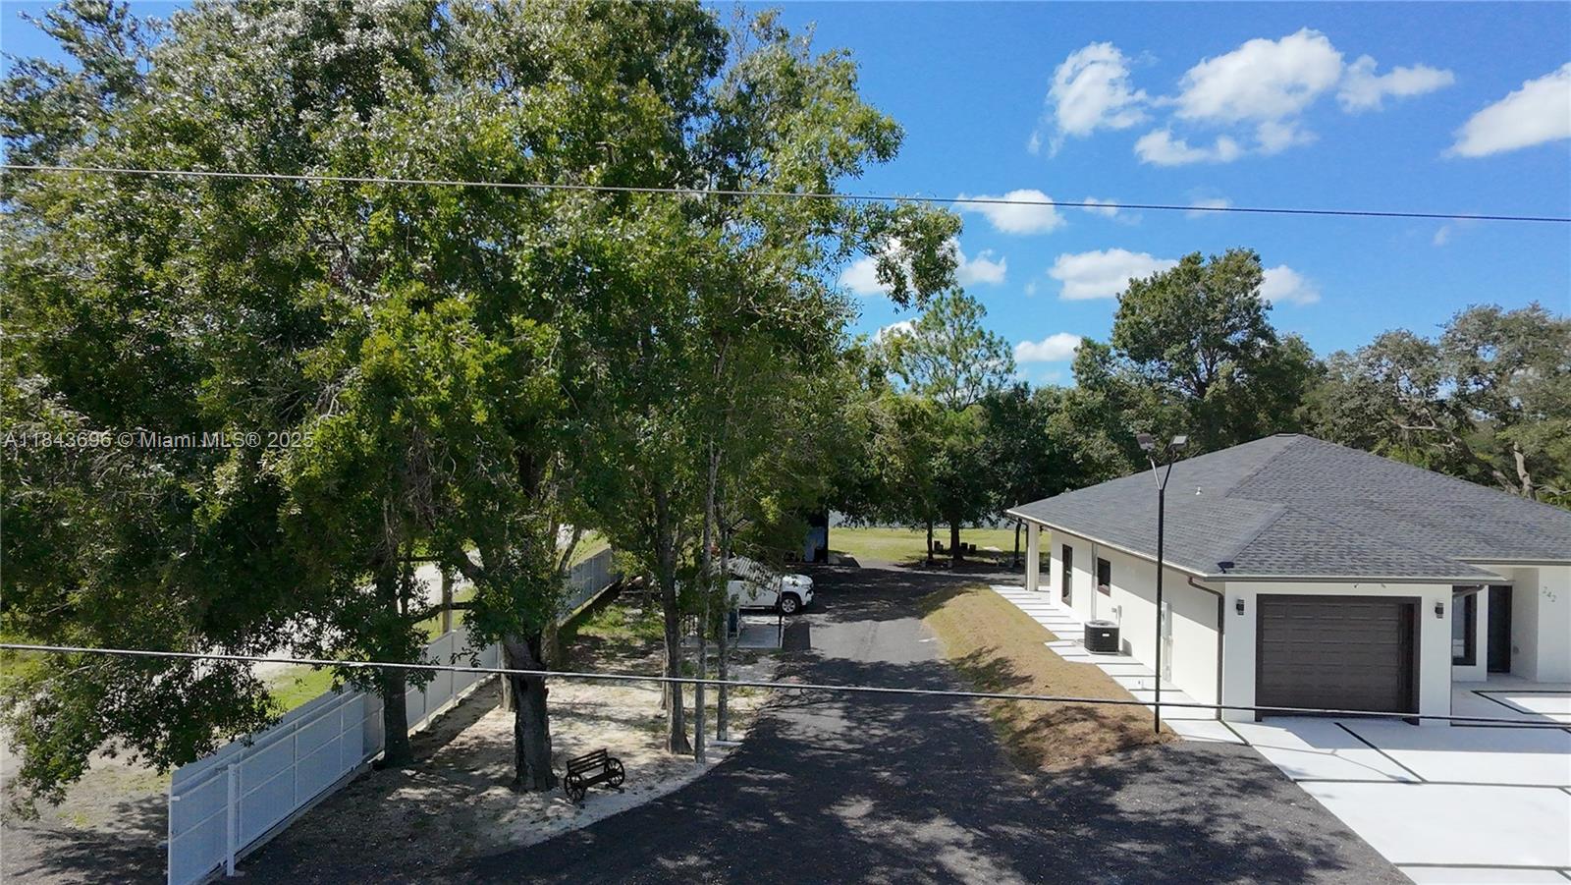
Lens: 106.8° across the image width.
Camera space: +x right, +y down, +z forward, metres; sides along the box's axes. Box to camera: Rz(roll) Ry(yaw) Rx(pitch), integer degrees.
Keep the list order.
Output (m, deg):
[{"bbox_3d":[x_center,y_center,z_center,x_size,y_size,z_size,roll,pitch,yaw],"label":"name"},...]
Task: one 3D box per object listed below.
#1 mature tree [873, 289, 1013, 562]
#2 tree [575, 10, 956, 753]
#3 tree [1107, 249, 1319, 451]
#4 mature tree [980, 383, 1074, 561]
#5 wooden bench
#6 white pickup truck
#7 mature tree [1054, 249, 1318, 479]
[{"bbox_3d":[7.900,-0.850,29.300,7.000,13.600,6.500,1,0,1],"label":"mature tree"},{"bbox_3d":[-0.450,-1.000,11.700,7.600,14.500,7.000,1,0,1],"label":"tree"},{"bbox_3d":[24.200,-2.300,33.000,11.500,16.400,10.500,1,0,1],"label":"tree"},{"bbox_3d":[12.000,1.400,29.200,5.200,9.000,5.000,1,0,1],"label":"mature tree"},{"bbox_3d":[-3.540,6.150,10.750,0.900,0.710,0.580,0,0,-36],"label":"wooden bench"},{"bbox_3d":[-1.750,5.170,21.500,5.600,1.850,2.000,1,0,3],"label":"white pickup truck"},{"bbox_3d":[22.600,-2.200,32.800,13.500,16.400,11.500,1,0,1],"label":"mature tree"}]

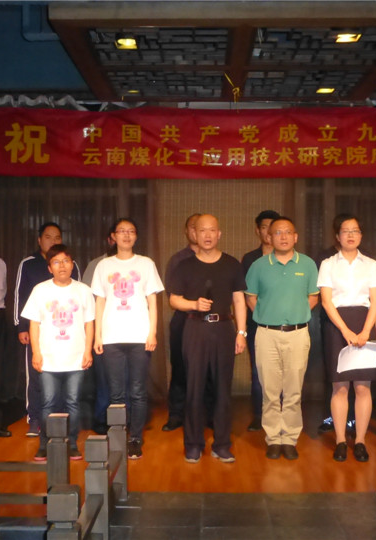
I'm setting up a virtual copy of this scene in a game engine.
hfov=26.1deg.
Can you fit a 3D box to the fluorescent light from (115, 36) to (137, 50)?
[{"bbox_3d":[-0.446,-1.620,5.800,0.155,0.060,0.160,0,0,1],"label":"fluorescent light"}]

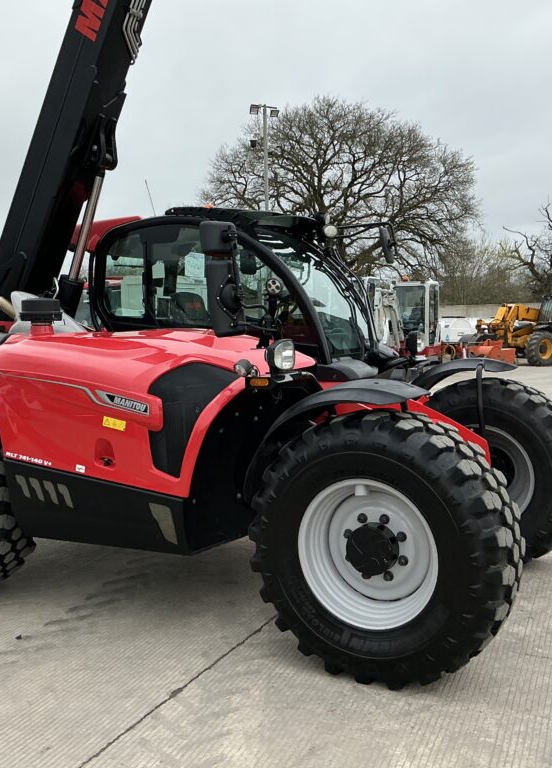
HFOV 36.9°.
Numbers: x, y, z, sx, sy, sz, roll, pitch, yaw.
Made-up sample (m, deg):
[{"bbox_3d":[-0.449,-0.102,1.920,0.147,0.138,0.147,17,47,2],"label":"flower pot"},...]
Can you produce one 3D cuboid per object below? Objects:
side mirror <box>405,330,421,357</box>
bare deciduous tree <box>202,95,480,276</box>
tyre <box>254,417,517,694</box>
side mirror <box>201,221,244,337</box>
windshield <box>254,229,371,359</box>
[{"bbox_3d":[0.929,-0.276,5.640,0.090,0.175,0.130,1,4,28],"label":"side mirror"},{"bbox_3d":[3.875,-9.554,49.000,16.400,15.000,15.500,-1,4,5],"label":"bare deciduous tree"},{"bbox_3d":[0.477,0.731,3.738,1.230,1.210,0.450,1,5,32],"label":"tyre"},{"bbox_3d":[-0.269,-0.531,4.170,0.120,0.570,0.200,2,5,42],"label":"side mirror"},{"bbox_3d":[0.317,-0.586,5.453,0.240,0.960,0.880,-36,-13,26],"label":"windshield"}]

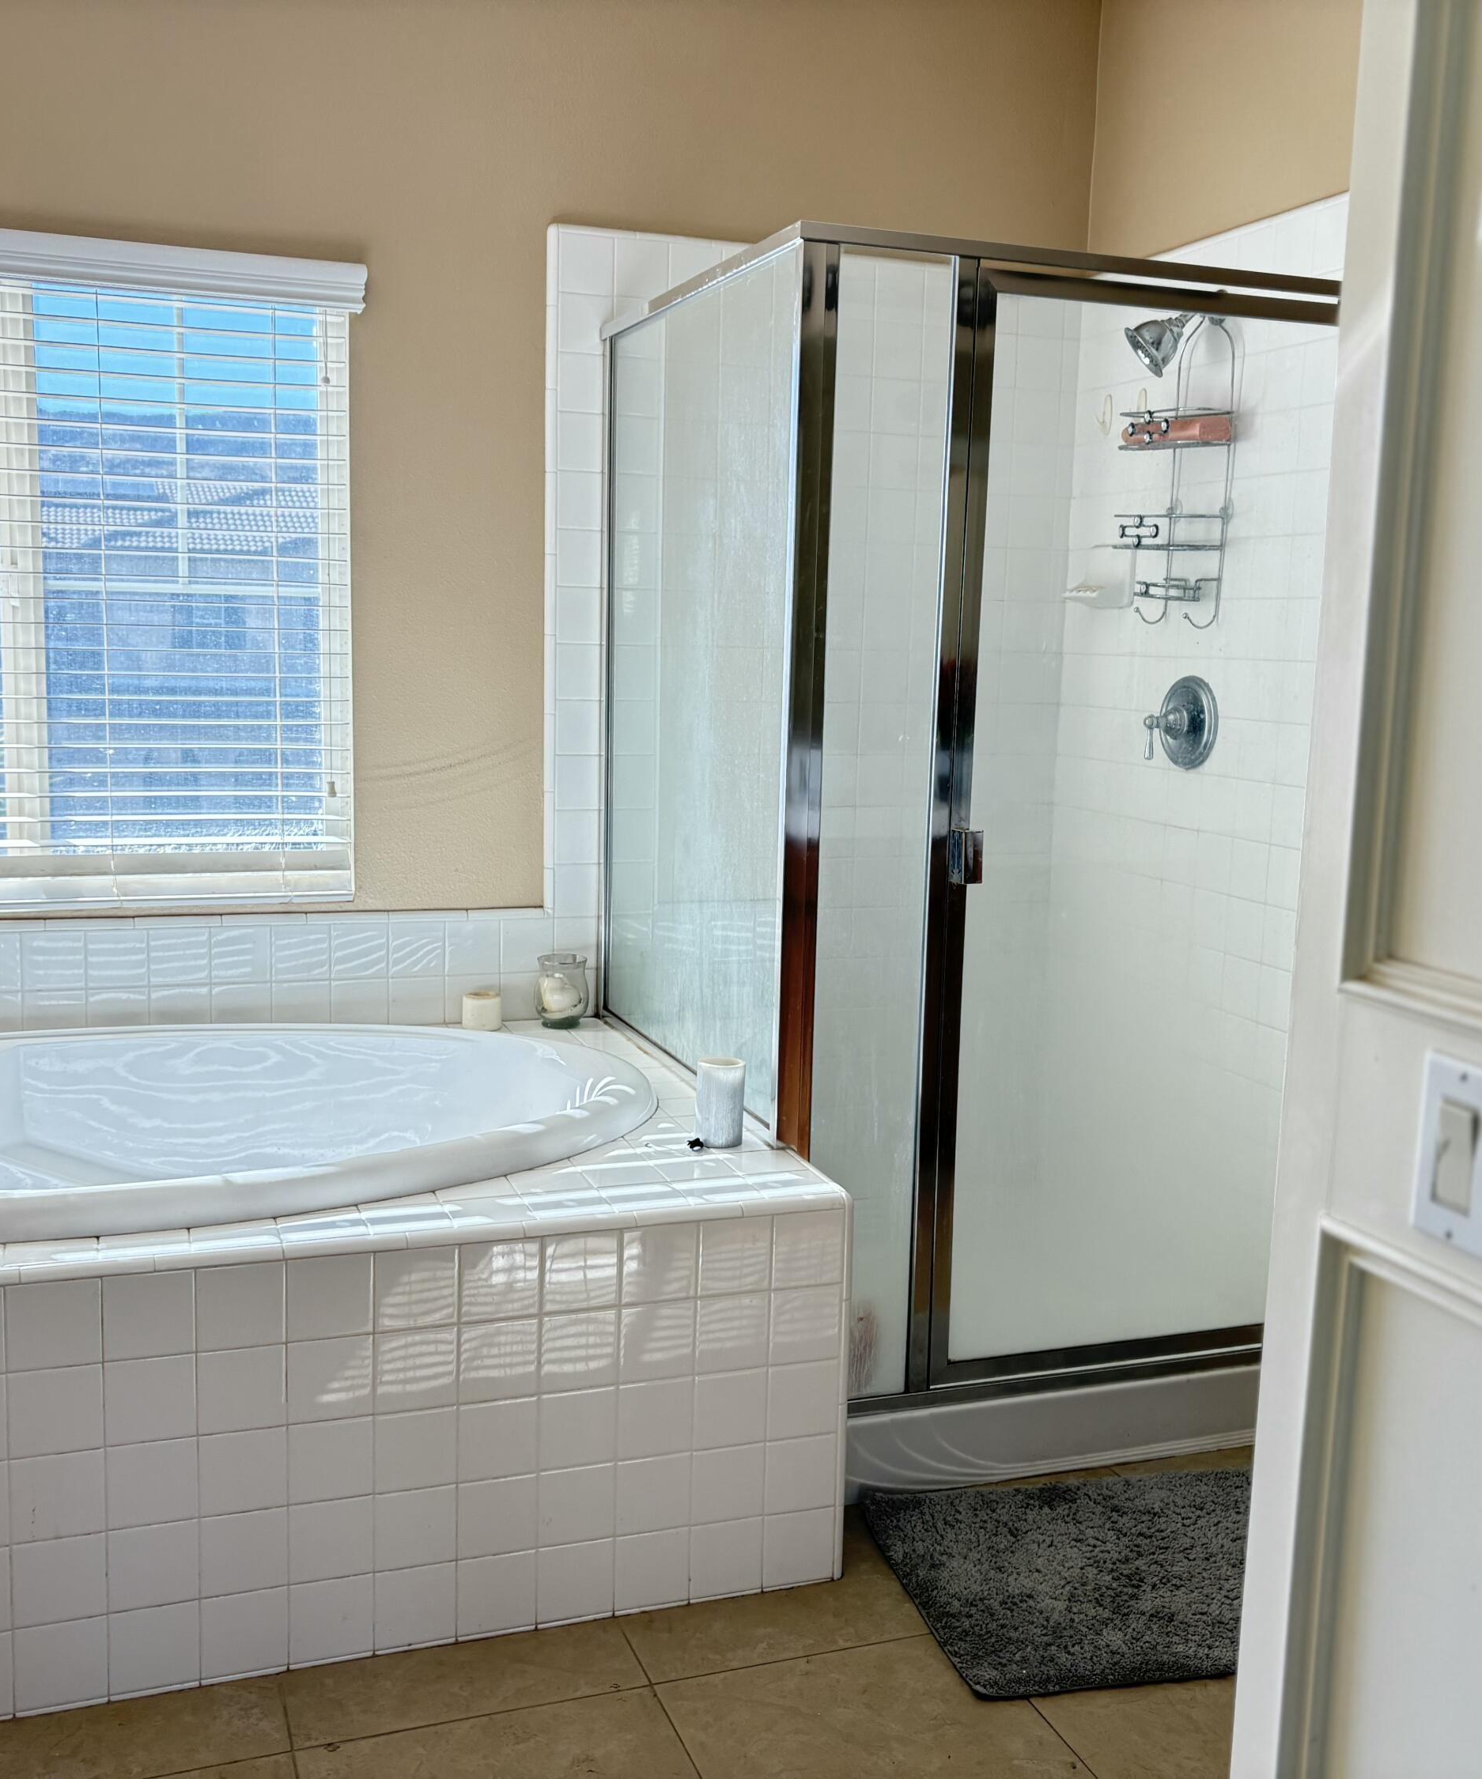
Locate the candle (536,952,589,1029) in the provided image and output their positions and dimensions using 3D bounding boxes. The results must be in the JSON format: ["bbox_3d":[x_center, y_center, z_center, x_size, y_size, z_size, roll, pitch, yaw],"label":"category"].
[{"bbox_3d":[-0.348,0.208,3.514,0.108,0.137,0.108,1,7,0],"label":"candle"}]

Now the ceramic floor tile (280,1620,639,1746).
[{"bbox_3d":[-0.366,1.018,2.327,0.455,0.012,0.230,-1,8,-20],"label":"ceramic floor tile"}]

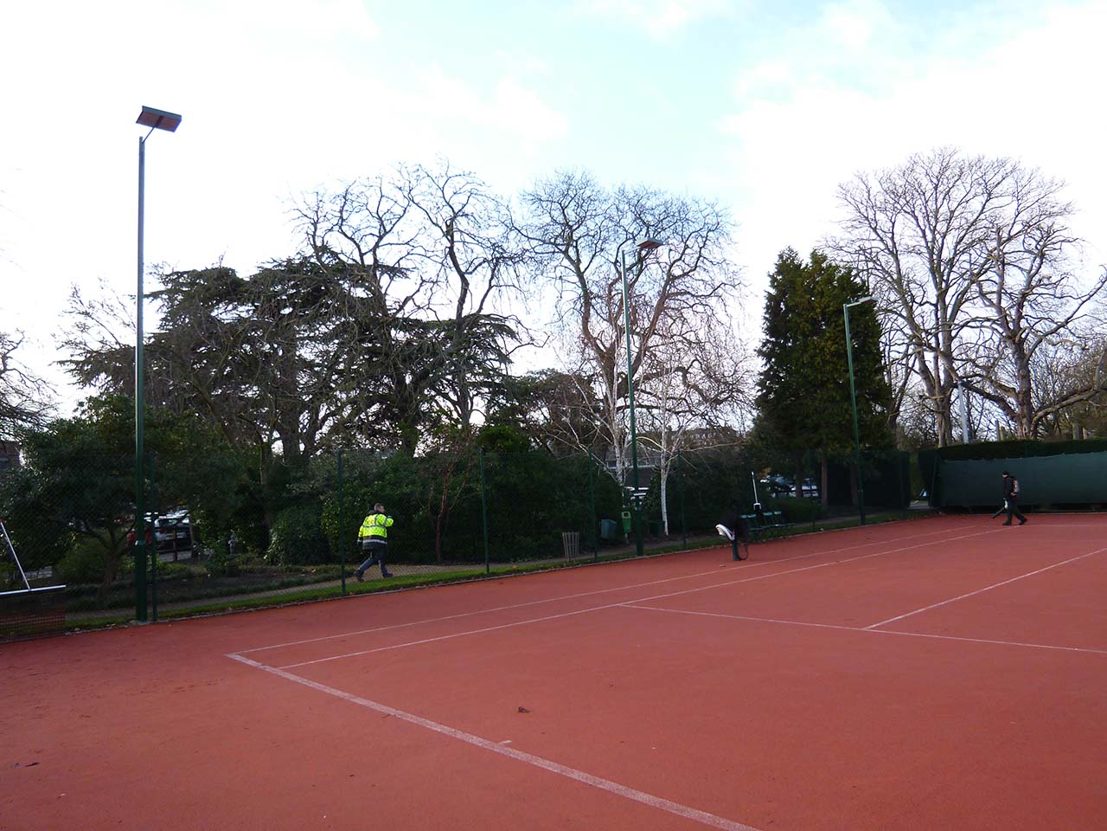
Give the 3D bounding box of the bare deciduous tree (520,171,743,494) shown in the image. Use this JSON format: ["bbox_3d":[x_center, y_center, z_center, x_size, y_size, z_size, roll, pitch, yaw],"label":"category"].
[{"bbox_3d":[4.021,-3.537,39.000,11.000,18.000,10.500,-3,-5,6],"label":"bare deciduous tree"}]

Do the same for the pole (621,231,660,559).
[{"bbox_3d":[2.475,-0.482,20.511,0.620,8.450,1.320,2,-7,-41],"label":"pole"}]

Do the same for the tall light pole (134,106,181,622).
[{"bbox_3d":[-6.744,-0.840,12.872,0.620,8.500,1.320,2,-7,-41],"label":"tall light pole"}]

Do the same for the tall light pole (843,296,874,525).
[{"bbox_3d":[11.740,-0.143,28.732,0.620,8.500,1.320,2,-7,-41],"label":"tall light pole"}]

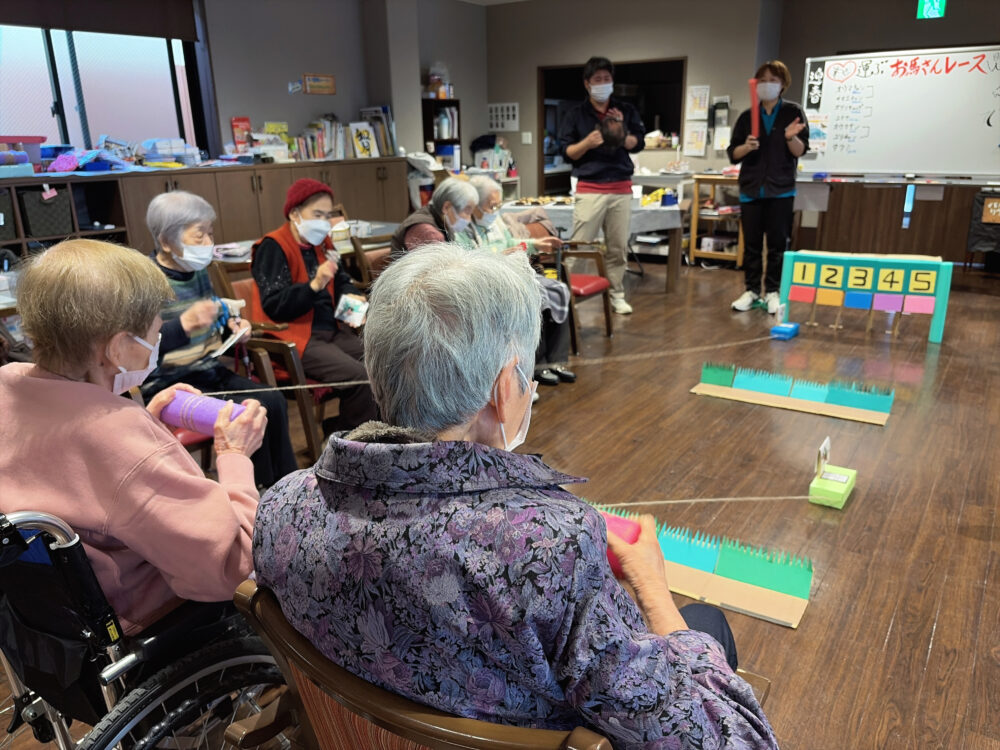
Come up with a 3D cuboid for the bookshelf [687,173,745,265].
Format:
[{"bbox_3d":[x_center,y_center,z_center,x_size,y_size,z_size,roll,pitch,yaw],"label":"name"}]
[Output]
[{"bbox_3d":[2.212,-1.507,7.295,0.510,0.850,0.470,11,22,33],"label":"bookshelf"}]

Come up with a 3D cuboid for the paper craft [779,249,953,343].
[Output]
[{"bbox_3d":[2.324,-0.516,4.825,0.961,0.487,0.150,10,21,31],"label":"paper craft"}]

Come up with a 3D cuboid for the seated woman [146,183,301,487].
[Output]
[{"bbox_3d":[-0.903,-0.029,2.492,0.700,1.133,0.520,8,20,25],"label":"seated woman"}]

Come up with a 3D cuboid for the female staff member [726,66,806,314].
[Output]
[{"bbox_3d":[1.874,-1.273,5.261,0.520,1.675,0.420,6,20,22],"label":"female staff member"}]

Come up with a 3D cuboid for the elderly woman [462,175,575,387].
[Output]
[{"bbox_3d":[0.045,-0.494,3.954,0.720,1.075,0.500,8,20,26],"label":"elderly woman"}]

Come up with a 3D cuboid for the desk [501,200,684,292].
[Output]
[{"bbox_3d":[0.827,-1.183,6.691,1.700,0.664,0.850,5,19,19],"label":"desk"}]

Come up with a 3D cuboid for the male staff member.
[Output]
[{"bbox_3d":[0.707,-1.284,5.283,0.570,1.730,0.440,0,18,3],"label":"male staff member"}]

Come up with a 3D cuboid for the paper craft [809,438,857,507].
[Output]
[{"bbox_3d":[1.216,0.349,2.723,0.113,0.185,0.222,11,22,34],"label":"paper craft"}]

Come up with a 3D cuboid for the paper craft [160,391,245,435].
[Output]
[{"bbox_3d":[-0.472,0.061,1.200,0.138,0.061,0.061,12,-8,8],"label":"paper craft"}]

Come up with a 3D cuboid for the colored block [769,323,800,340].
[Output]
[{"bbox_3d":[1.839,-0.280,4.839,0.108,0.048,0.225,11,22,33],"label":"colored block"}]

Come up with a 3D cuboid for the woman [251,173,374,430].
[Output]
[{"bbox_3d":[-0.631,-0.192,2.978,0.680,1.130,0.520,8,20,27],"label":"woman"}]

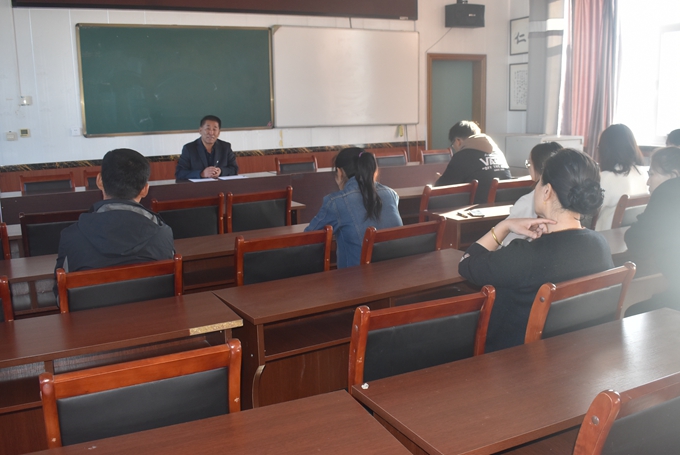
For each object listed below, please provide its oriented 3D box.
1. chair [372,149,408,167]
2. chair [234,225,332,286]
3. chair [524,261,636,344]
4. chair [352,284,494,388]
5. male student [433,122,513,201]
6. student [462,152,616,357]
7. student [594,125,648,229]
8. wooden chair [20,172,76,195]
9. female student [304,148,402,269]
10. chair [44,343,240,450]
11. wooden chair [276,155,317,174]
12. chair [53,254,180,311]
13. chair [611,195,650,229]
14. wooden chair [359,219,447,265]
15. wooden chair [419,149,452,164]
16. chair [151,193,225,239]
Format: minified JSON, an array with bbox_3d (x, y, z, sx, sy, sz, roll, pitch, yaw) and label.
[{"bbox_3d":[0.742,-0.386,7.702,0.470,0.970,0.550,-6,11,-24],"label":"chair"},{"bbox_3d":[-0.366,0.458,3.146,0.470,0.970,0.550,-7,12,-28],"label":"chair"},{"bbox_3d":[0.700,0.562,2.346,0.450,0.920,0.530,-9,13,-33],"label":"chair"},{"bbox_3d":[0.126,0.633,2.113,0.470,0.970,0.550,-6,11,-24],"label":"chair"},{"bbox_3d":[0.950,-0.060,4.710,0.500,1.360,0.720,-10,13,-40],"label":"male student"},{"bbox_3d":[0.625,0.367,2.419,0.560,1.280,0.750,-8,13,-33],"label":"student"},{"bbox_3d":[1.618,0.013,4.132,0.470,1.280,0.750,-7,12,-29],"label":"student"},{"bbox_3d":[-2.490,0.015,5.608,0.450,0.920,0.530,-7,12,-25],"label":"wooden chair"},{"bbox_3d":[0.048,0.215,3.361,0.500,1.250,0.750,-8,13,-30],"label":"female student"},{"bbox_3d":[-0.558,0.703,1.811,0.470,0.970,0.550,-6,11,-23],"label":"chair"},{"bbox_3d":[-0.342,-0.244,6.389,0.455,0.885,0.520,-7,13,-28],"label":"wooden chair"},{"bbox_3d":[-0.896,0.540,2.668,0.450,0.920,0.530,-7,12,-25],"label":"chair"},{"bbox_3d":[1.767,0.163,4.196,0.455,0.885,0.520,-7,13,-28],"label":"chair"},{"bbox_3d":[0.211,0.395,3.279,0.450,0.920,0.530,-8,13,-31],"label":"wooden chair"},{"bbox_3d":[1.208,-0.420,7.143,0.455,0.885,0.520,-7,13,-28],"label":"wooden chair"},{"bbox_3d":[-1.004,0.222,4.129,0.455,0.885,0.520,-7,13,-28],"label":"chair"}]

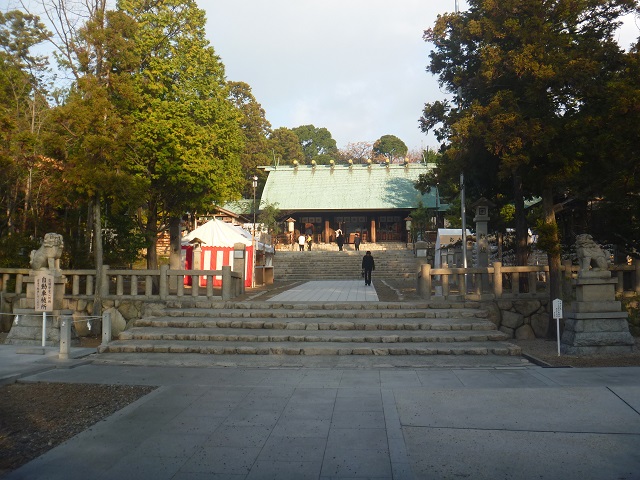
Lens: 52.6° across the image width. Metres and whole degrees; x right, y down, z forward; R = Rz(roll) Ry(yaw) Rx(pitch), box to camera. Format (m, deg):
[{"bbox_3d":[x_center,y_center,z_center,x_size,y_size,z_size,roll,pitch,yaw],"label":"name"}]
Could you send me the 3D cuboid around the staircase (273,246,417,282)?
[{"bbox_3d":[1.525,1.495,38.700,9.000,1.750,4.300,0,-2,4],"label":"staircase"}]

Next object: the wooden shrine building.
[{"bbox_3d":[2.803,-3.209,58.500,15.300,7.700,11.000,0,-2,4],"label":"wooden shrine building"}]

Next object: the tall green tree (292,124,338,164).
[{"bbox_3d":[-0.612,-7.820,88.000,8.000,16.500,8.000,0,-2,4],"label":"tall green tree"}]

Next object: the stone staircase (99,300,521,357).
[{"bbox_3d":[-0.060,2.025,15.600,8.500,0.800,5.000,0,-2,4],"label":"stone staircase"}]

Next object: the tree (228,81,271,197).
[{"bbox_3d":[-7.425,-6.946,62.000,6.300,16.500,6.300,0,-2,4],"label":"tree"}]

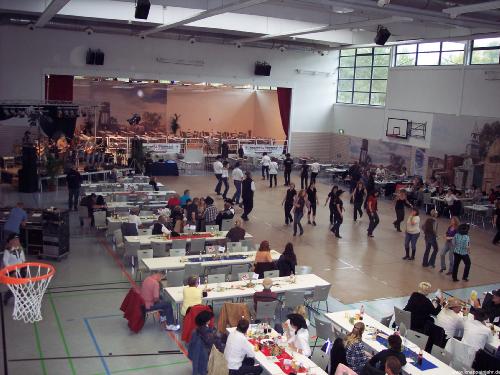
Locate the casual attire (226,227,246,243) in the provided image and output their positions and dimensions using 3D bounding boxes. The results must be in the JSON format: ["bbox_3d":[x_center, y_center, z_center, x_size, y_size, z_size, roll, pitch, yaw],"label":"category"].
[{"bbox_3d":[-0.385,1.407,15.927,0.540,0.620,0.380,-1,10,-22],"label":"casual attire"}]

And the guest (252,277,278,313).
[{"bbox_3d":[0.203,2.394,11.492,0.520,1.260,0.750,-1,10,-25],"label":"guest"}]

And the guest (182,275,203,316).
[{"bbox_3d":[-1.178,2.393,11.084,0.500,1.250,0.750,1,10,-10],"label":"guest"}]

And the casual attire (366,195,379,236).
[{"bbox_3d":[4.448,0.976,20.245,0.500,1.540,0.500,6,10,20],"label":"casual attire"}]

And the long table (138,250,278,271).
[{"bbox_3d":[-0.875,2.163,14.104,3.520,0.750,0.800,-1,10,-25],"label":"long table"}]

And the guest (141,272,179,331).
[{"bbox_3d":[-1.841,2.303,11.535,0.800,1.200,0.480,-1,10,-25],"label":"guest"}]

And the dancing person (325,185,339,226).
[{"bbox_3d":[3.284,0.669,21.913,0.580,1.600,0.380,-1,10,-25],"label":"dancing person"}]

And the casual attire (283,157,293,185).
[{"bbox_3d":[2.120,-0.882,31.082,0.520,1.560,0.340,3,10,2],"label":"casual attire"}]

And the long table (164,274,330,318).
[{"bbox_3d":[0.002,2.522,12.235,3.629,0.740,0.822,-1,10,-25],"label":"long table"}]

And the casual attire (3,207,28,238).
[{"bbox_3d":[-6.391,1.036,15.253,0.550,0.950,0.500,3,9,1],"label":"casual attire"}]

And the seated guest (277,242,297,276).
[{"bbox_3d":[0.899,1.976,14.289,0.500,1.240,0.750,-1,10,-25],"label":"seated guest"}]

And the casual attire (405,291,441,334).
[{"bbox_3d":[3.458,2.485,11.291,0.620,0.800,0.550,-2,11,-26],"label":"casual attire"}]

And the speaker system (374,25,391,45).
[{"bbox_3d":[4.998,-5.664,21.200,0.420,0.620,0.420,25,13,8],"label":"speaker system"}]

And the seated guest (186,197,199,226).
[{"bbox_3d":[-1.863,1.103,18.513,0.480,1.300,0.700,0,10,-15],"label":"seated guest"}]

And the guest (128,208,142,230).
[{"bbox_3d":[-3.540,1.237,17.337,0.500,1.250,0.750,-1,10,-25],"label":"guest"}]

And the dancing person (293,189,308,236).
[{"bbox_3d":[1.795,0.868,19.854,0.550,1.630,0.420,1,9,-11],"label":"dancing person"}]

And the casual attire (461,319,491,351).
[{"bbox_3d":[4.069,2.647,10.240,0.500,0.630,0.580,-1,10,-25],"label":"casual attire"}]

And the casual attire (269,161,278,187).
[{"bbox_3d":[1.309,-0.771,30.301,0.500,1.520,0.330,-1,10,-25],"label":"casual attire"}]

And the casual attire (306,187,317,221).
[{"bbox_3d":[2.493,0.640,21.935,0.460,1.360,0.340,1,10,-11],"label":"casual attire"}]

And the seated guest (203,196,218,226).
[{"bbox_3d":[-1.341,1.075,18.692,0.500,1.350,0.700,-2,11,-29],"label":"seated guest"}]

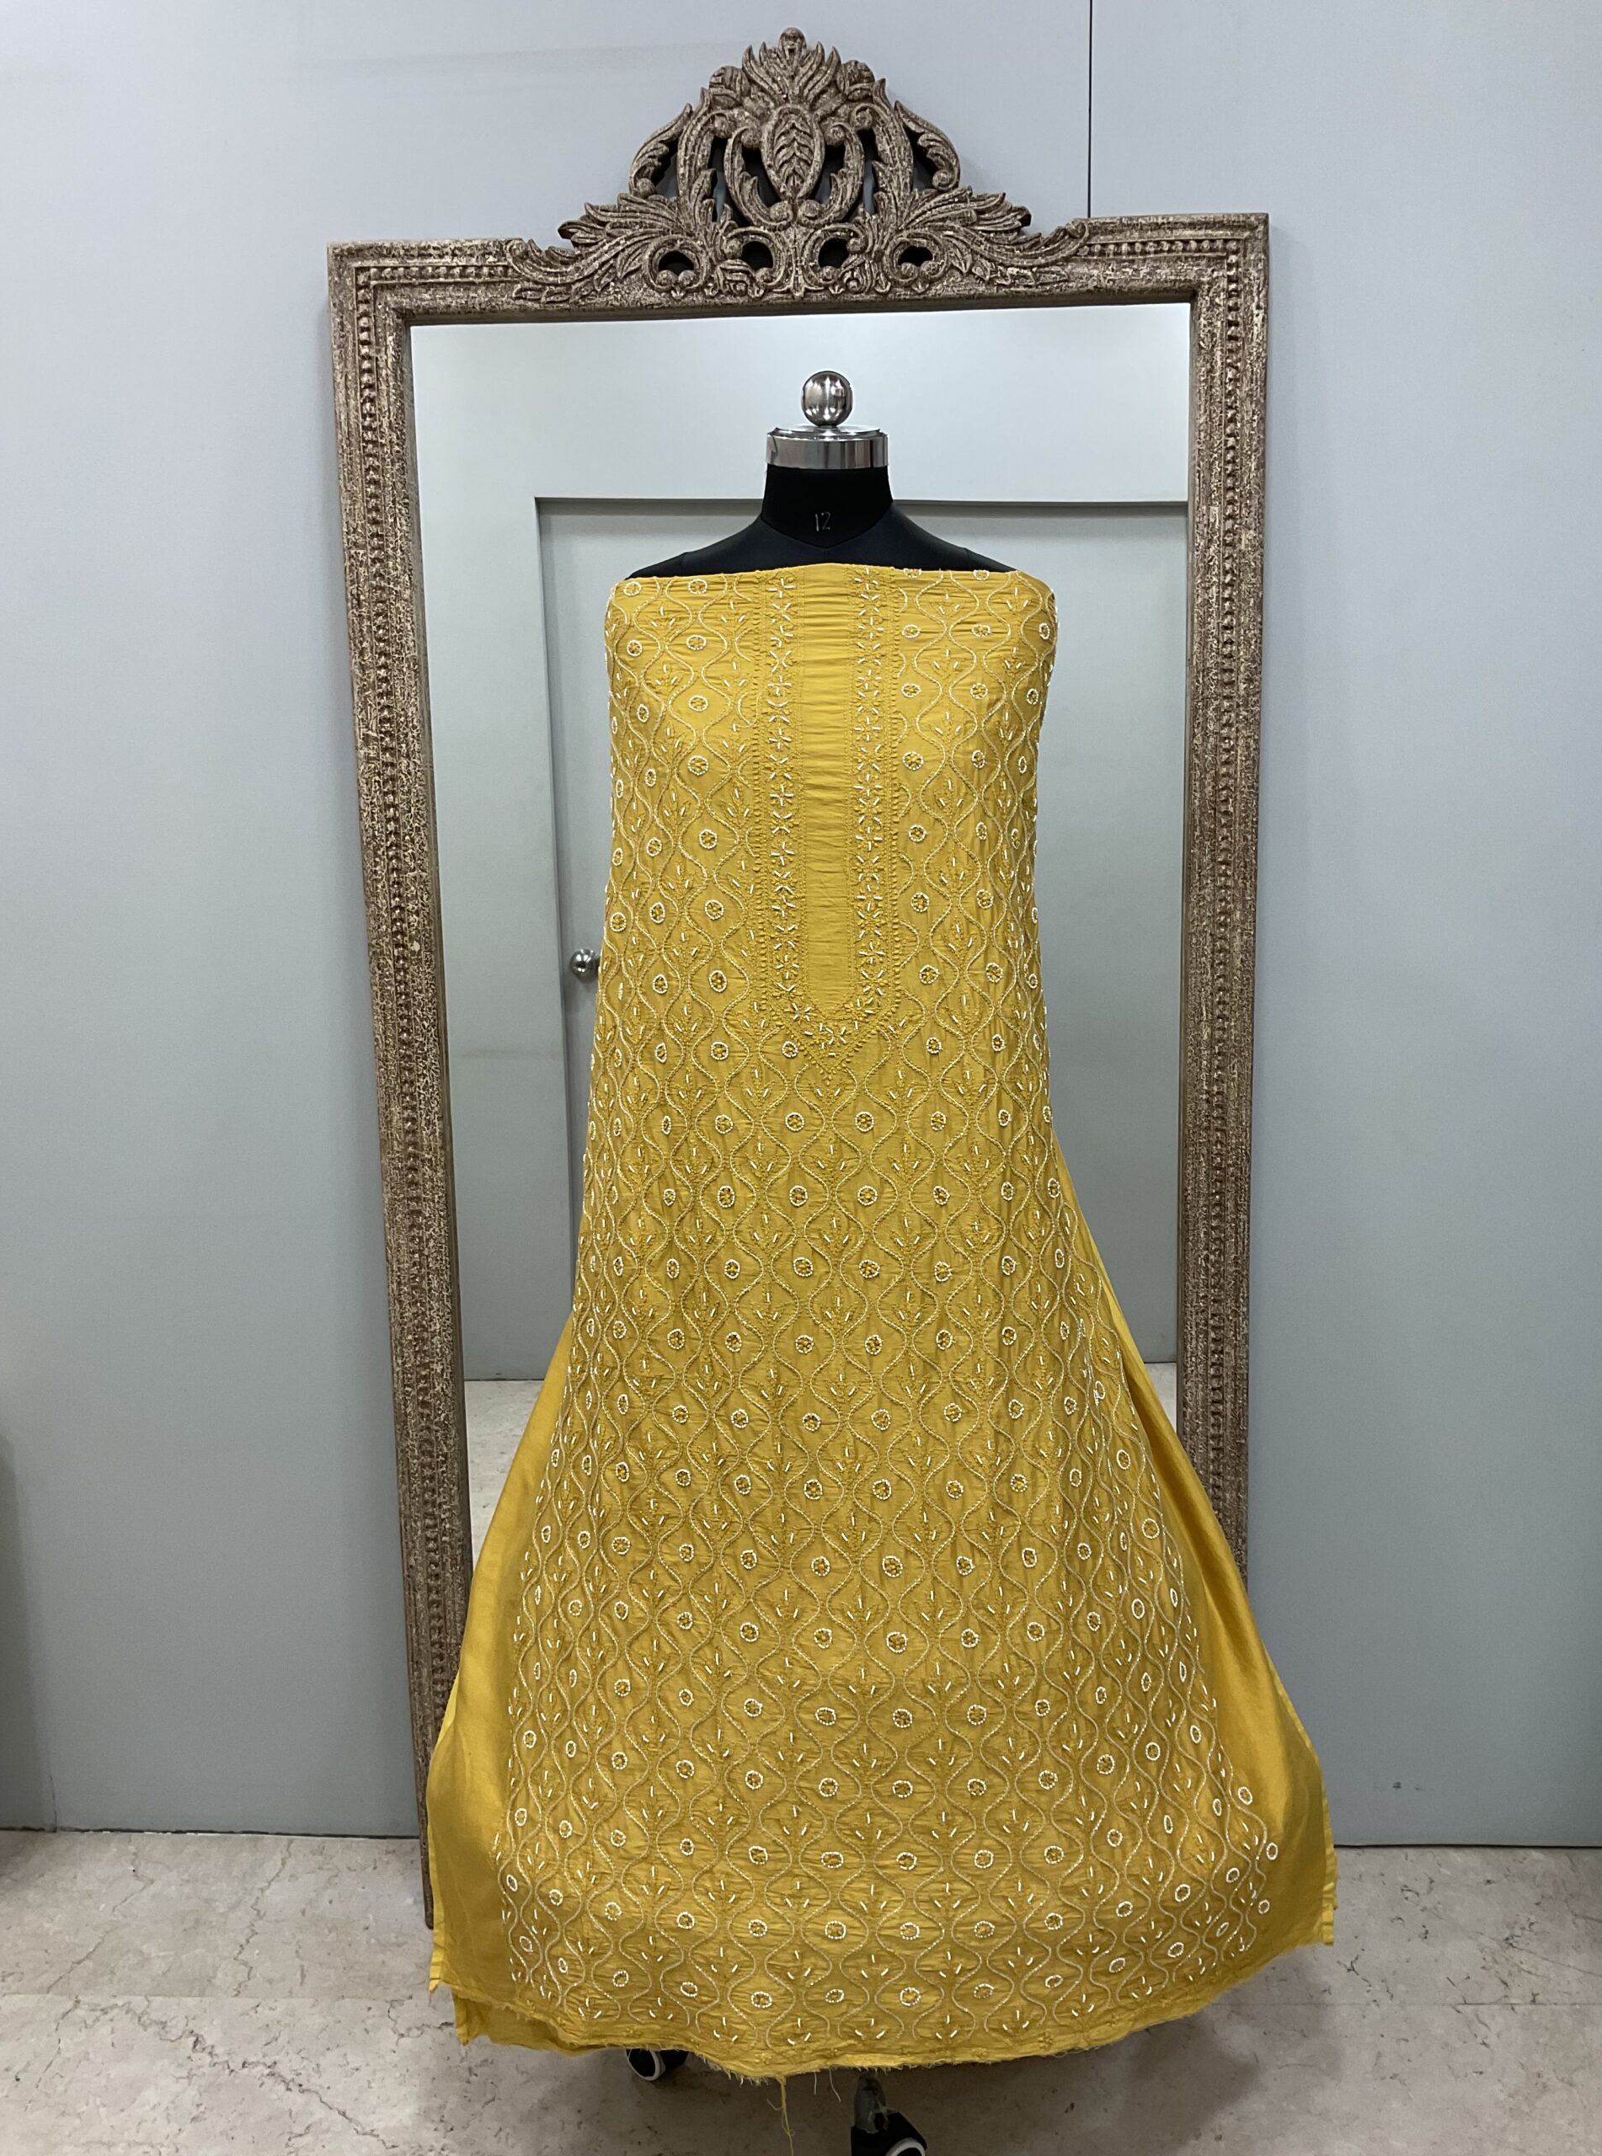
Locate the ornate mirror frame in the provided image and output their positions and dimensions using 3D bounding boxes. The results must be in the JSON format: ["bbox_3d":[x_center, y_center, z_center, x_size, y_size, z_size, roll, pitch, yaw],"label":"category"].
[{"bbox_3d":[0.013,-0.029,2.035,0.980,2.120,0.075,-1,9,1],"label":"ornate mirror frame"}]

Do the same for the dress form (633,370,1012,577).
[{"bbox_3d":[0.042,0.220,1.782,0.450,1.730,0.400,-1,12,1],"label":"dress form"}]

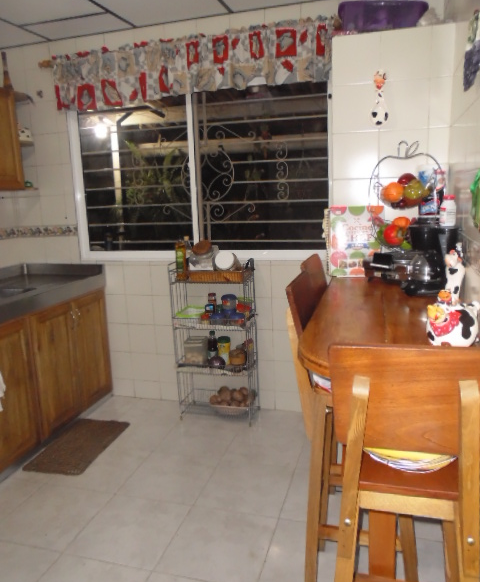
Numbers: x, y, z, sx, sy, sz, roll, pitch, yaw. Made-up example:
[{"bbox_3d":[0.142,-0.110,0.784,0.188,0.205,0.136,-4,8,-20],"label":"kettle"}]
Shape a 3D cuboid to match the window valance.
[{"bbox_3d":[-0.340,-1.265,2.726,1.695,0.310,0.100,1,12,17],"label":"window valance"}]

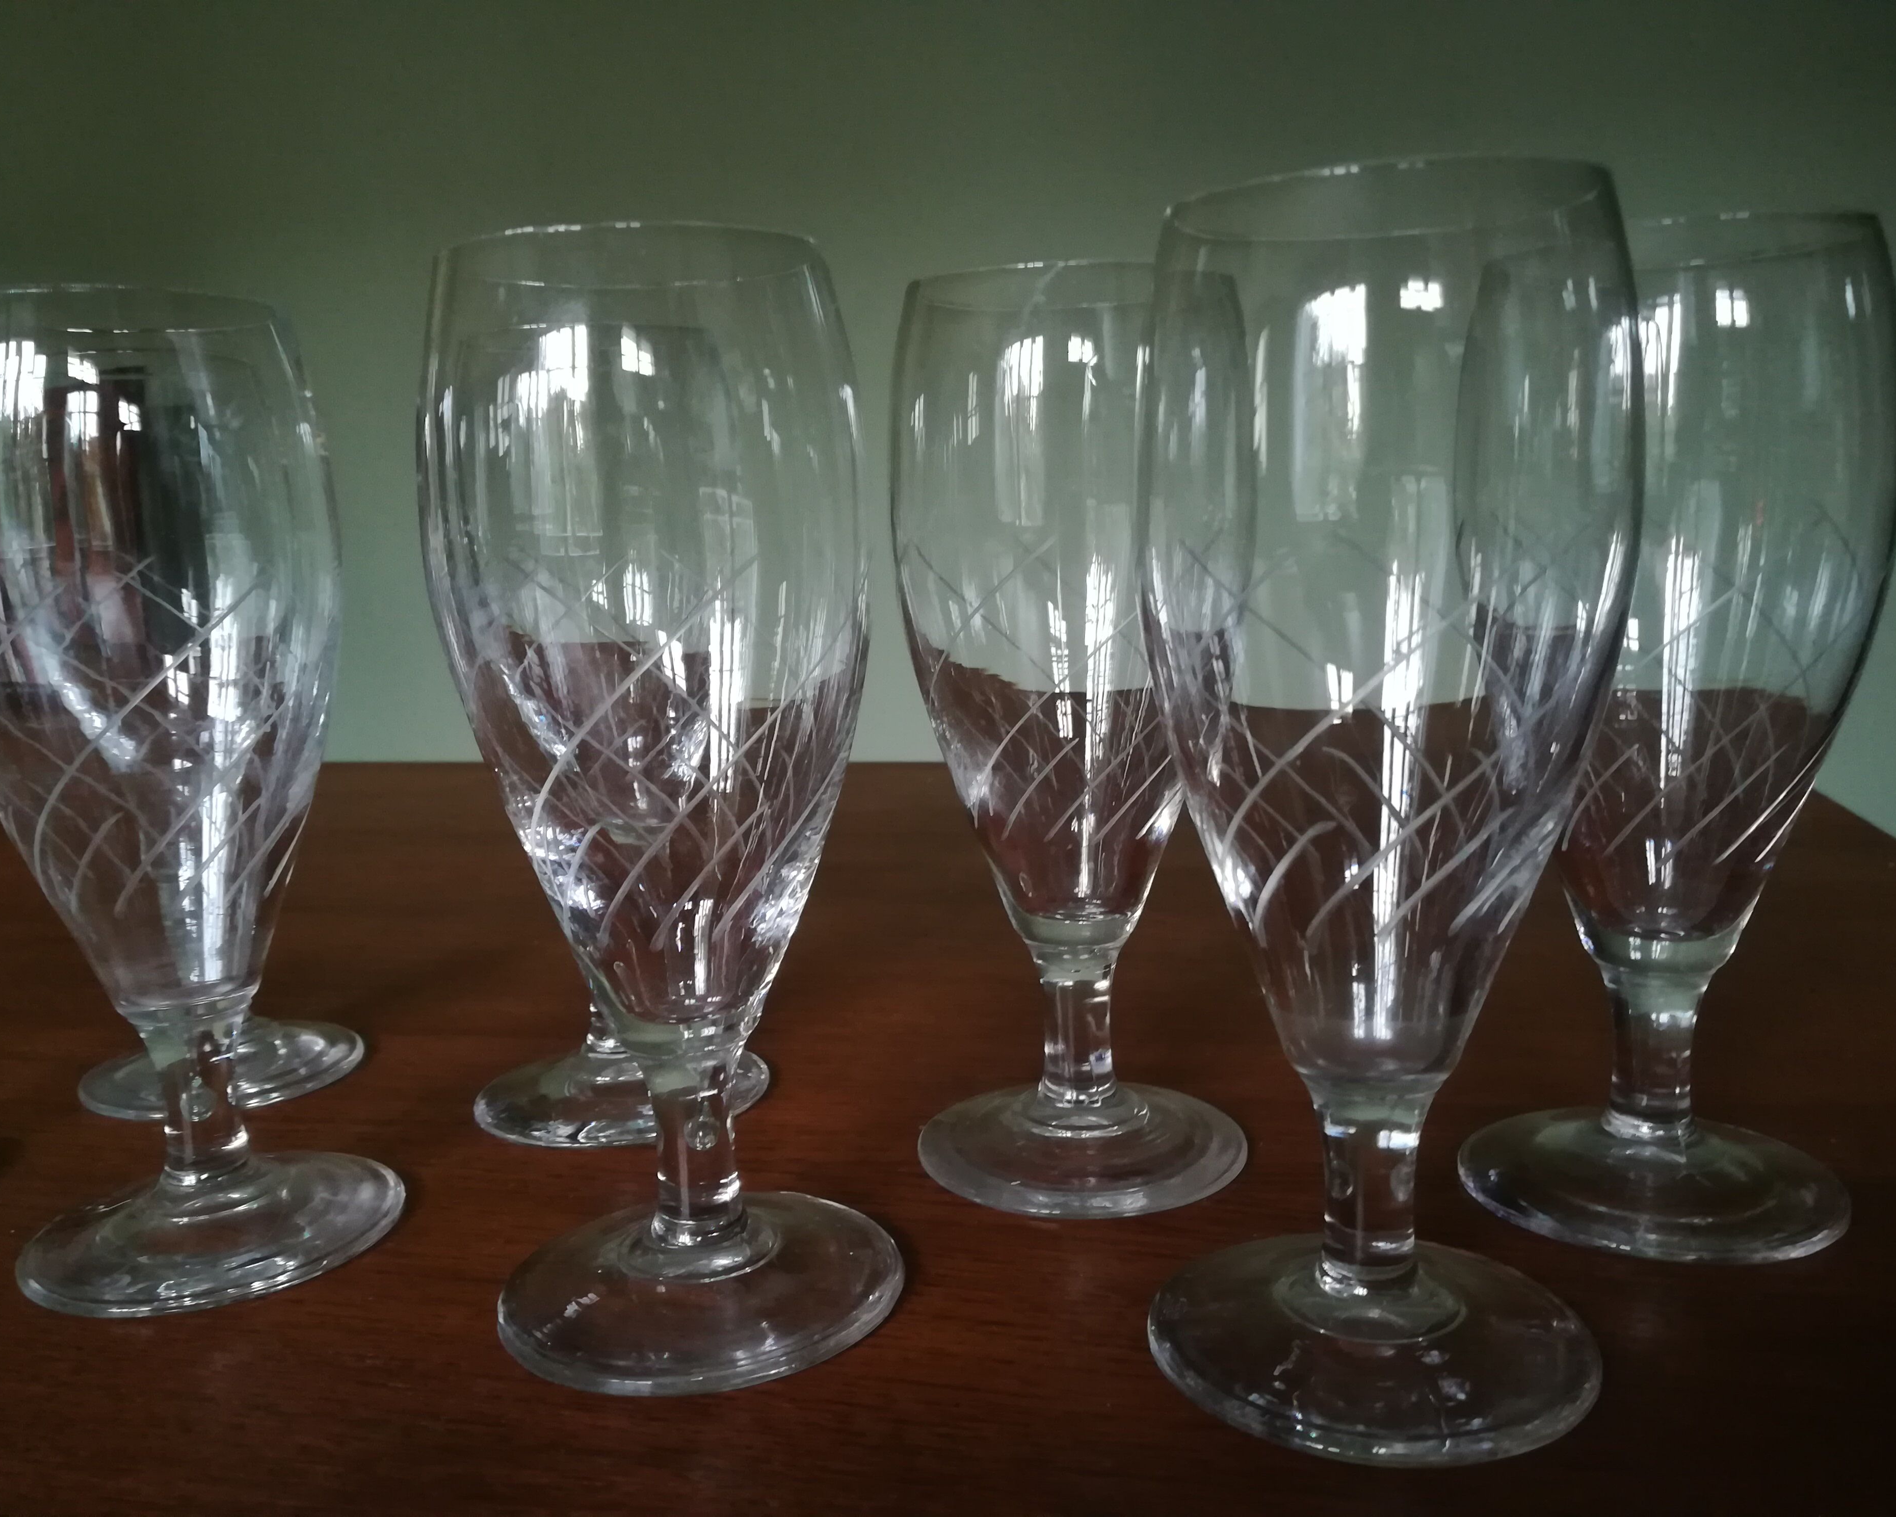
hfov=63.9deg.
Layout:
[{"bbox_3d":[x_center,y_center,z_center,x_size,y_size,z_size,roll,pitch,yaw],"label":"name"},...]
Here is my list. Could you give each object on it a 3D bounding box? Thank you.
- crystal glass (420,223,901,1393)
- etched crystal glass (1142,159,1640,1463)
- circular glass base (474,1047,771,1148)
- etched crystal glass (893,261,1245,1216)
[{"bbox_3d":[-0.045,0.007,0.246,0.068,0.170,0.068,-2,10,0],"label":"crystal glass"},{"bbox_3d":[0.063,0.007,0.224,0.068,0.170,0.068,-2,10,0],"label":"etched crystal glass"},{"bbox_3d":[-0.074,0.072,0.349,0.067,0.011,0.067,-2,10,0],"label":"circular glass base"},{"bbox_3d":[0.025,-0.004,0.297,0.068,0.170,0.068,-2,10,0],"label":"etched crystal glass"}]

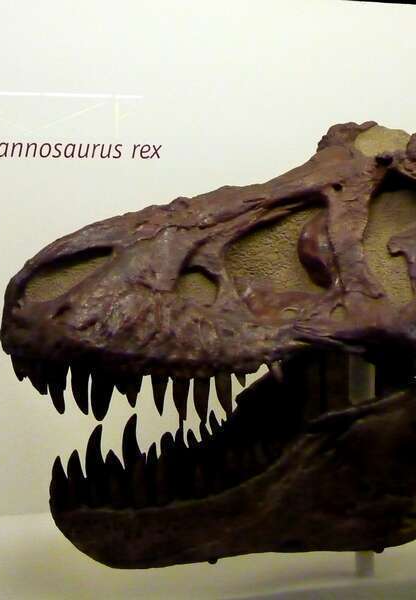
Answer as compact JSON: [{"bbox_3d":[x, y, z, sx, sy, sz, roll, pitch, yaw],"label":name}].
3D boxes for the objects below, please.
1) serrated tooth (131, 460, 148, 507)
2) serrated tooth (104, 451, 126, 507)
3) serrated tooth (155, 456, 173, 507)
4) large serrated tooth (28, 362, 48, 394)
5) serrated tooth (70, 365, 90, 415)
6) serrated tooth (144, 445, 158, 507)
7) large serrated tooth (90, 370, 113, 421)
[{"bbox_3d":[-0.151,0.405,2.450,0.038,0.108,0.032,0,5,-5],"label":"serrated tooth"},{"bbox_3d":[-0.204,0.396,2.450,0.047,0.126,0.040,0,5,-5],"label":"serrated tooth"},{"bbox_3d":[-0.098,0.401,2.450,0.038,0.108,0.032,0,5,-5],"label":"serrated tooth"},{"bbox_3d":[-0.381,0.176,2.490,0.043,0.070,0.037,-6,5,23],"label":"large serrated tooth"},{"bbox_3d":[-0.282,0.198,2.450,0.042,0.108,0.036,-6,5,-5],"label":"serrated tooth"},{"bbox_3d":[-0.126,0.391,2.470,0.030,0.135,0.030,0,5,-5],"label":"serrated tooth"},{"bbox_3d":[-0.234,0.210,2.440,0.046,0.108,0.040,0,5,-5],"label":"large serrated tooth"}]

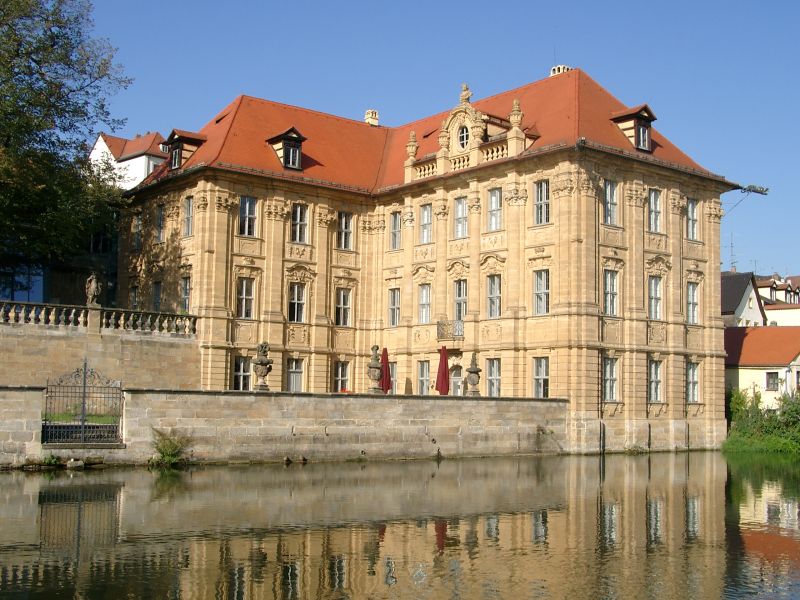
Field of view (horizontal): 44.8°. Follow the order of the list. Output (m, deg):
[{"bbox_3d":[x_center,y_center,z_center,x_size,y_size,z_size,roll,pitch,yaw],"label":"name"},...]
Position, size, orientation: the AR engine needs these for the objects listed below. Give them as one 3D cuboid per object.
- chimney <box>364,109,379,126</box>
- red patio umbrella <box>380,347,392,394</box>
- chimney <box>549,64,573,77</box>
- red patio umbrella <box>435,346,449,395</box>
[{"bbox_3d":[-2.032,-13.111,70.642,0.803,1.214,0.629,5,-7,-38],"label":"chimney"},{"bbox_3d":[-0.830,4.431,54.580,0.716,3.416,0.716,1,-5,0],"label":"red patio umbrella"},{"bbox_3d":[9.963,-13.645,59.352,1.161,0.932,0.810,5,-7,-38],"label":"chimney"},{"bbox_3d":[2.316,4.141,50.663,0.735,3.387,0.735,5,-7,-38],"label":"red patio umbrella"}]

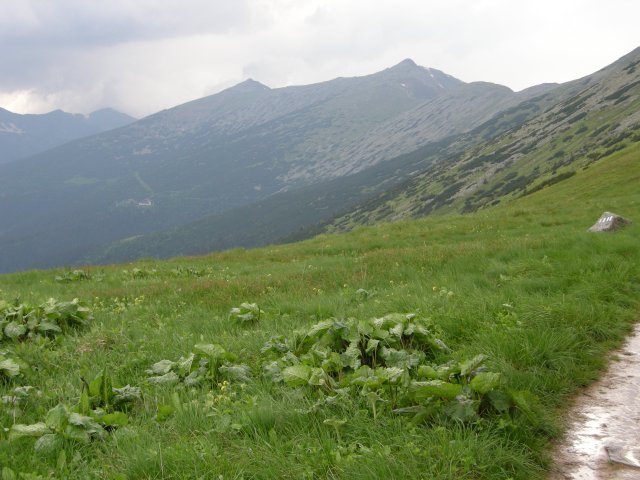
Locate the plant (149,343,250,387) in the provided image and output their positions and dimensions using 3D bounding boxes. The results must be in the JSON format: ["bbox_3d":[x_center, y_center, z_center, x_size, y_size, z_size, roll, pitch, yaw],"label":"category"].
[{"bbox_3d":[-1.100,1.150,10.400,0.930,0.360,0.750,0,4,0],"label":"plant"}]

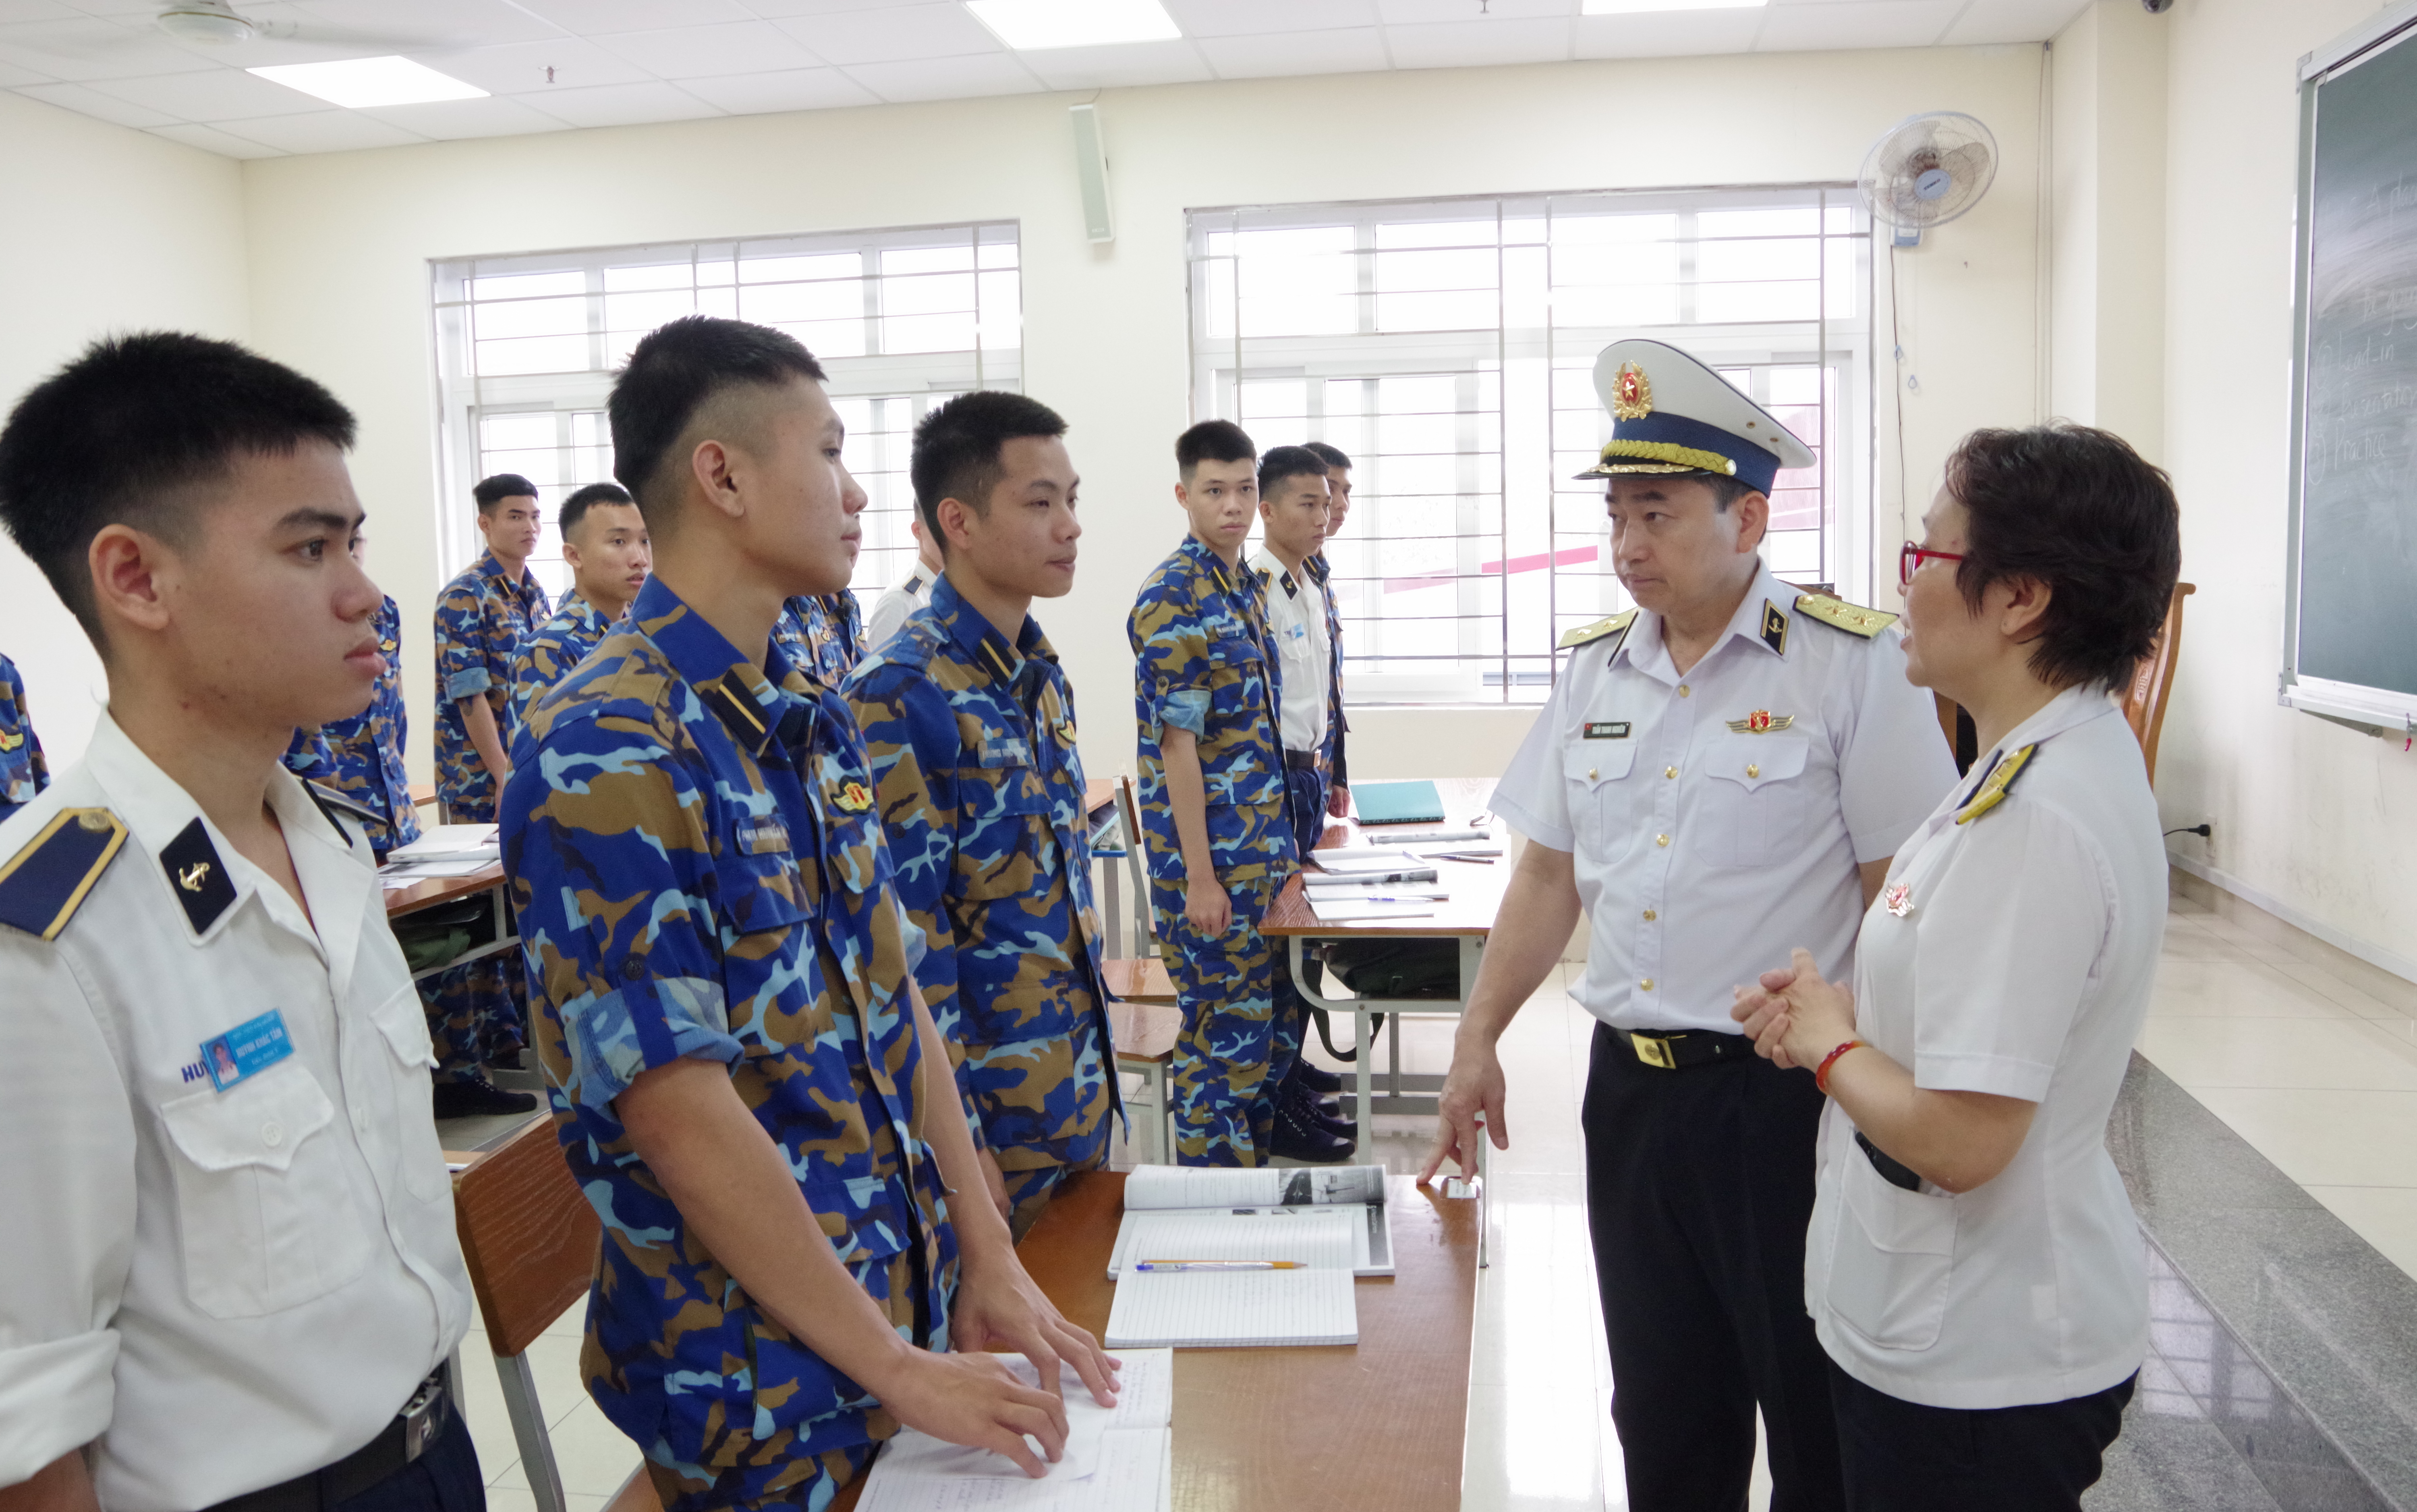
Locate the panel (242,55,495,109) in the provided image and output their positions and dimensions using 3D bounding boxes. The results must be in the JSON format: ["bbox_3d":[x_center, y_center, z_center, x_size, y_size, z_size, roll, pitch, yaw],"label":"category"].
[{"bbox_3d":[-2.741,-2.199,5.920,0.590,0.050,0.590,0,7,9],"label":"panel"}]

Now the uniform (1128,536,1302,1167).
[{"bbox_3d":[0.029,0.304,3.637,0.300,1.430,0.480,2,8,27],"label":"uniform"}]

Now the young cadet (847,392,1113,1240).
[{"bbox_3d":[-0.266,0.412,2.266,0.320,1.701,0.480,2,8,26],"label":"young cadet"}]

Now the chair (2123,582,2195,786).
[{"bbox_3d":[2.068,0.081,4.486,0.520,0.990,0.460,0,7,9],"label":"chair"}]

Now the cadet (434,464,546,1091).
[{"bbox_3d":[-2.069,0.052,5.360,0.360,1.780,0.500,0,7,14],"label":"cadet"}]

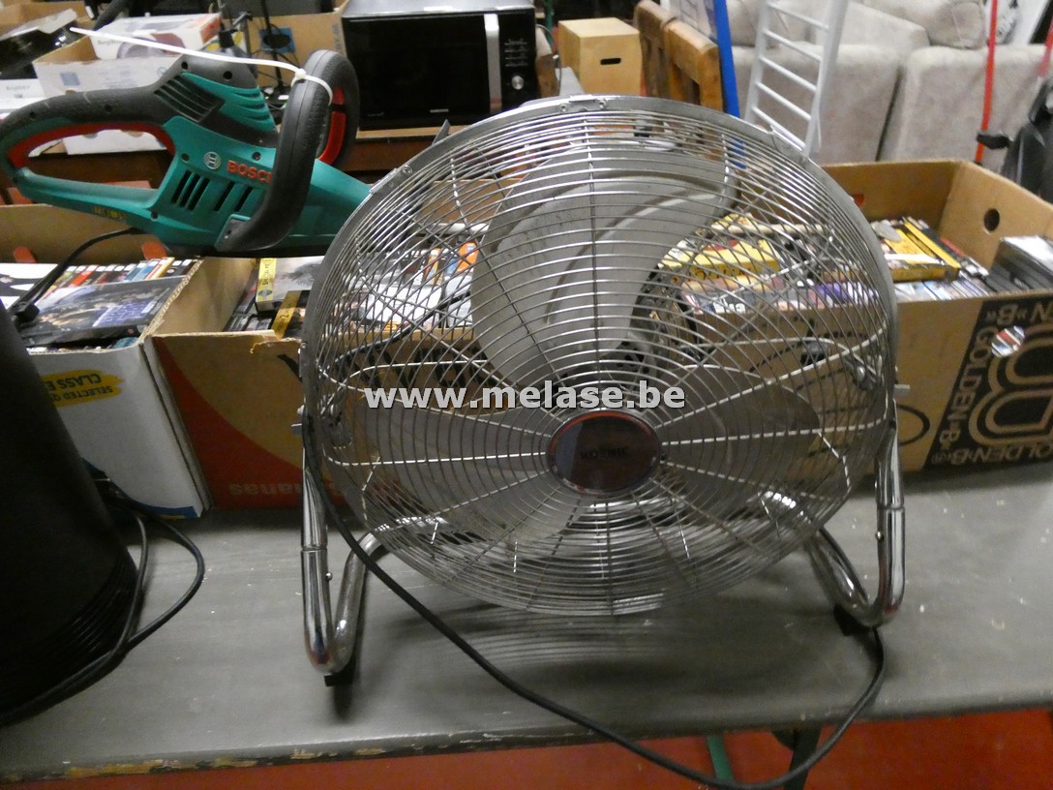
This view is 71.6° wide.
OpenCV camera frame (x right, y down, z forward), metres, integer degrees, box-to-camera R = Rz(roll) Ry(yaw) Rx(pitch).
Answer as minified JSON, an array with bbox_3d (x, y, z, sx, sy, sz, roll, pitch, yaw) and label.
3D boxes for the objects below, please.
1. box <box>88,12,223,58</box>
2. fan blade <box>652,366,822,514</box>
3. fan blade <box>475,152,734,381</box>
[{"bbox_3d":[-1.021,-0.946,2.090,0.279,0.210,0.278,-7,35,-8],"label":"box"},{"bbox_3d":[0.180,0.057,0.669,0.170,0.215,0.045,1,48,6],"label":"fan blade"},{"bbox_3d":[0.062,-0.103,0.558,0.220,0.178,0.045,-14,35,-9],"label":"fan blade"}]

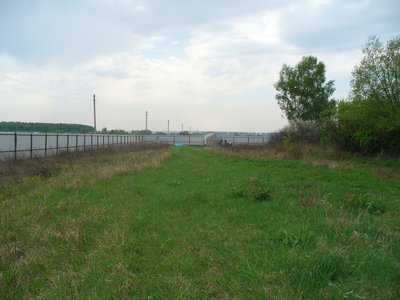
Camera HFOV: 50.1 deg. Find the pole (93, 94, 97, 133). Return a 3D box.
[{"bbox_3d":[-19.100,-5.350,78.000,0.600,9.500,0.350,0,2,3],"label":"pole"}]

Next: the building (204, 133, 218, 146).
[{"bbox_3d":[2.250,-1.980,82.000,2.100,2.700,2.600,-1,2,-23],"label":"building"}]

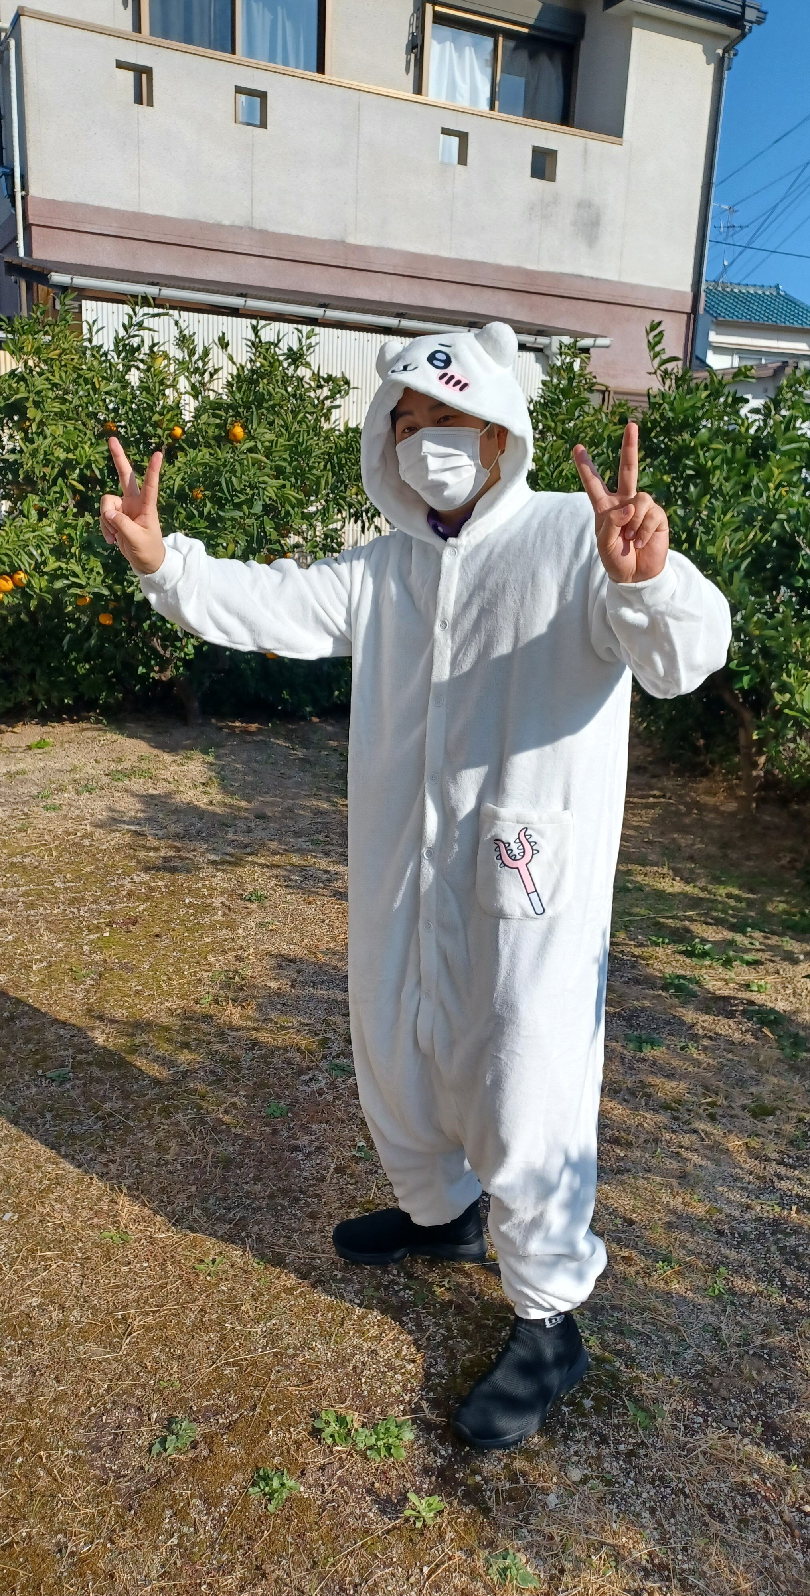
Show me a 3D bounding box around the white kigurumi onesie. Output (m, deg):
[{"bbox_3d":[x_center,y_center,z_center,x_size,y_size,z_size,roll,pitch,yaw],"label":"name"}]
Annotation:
[{"bbox_3d":[0.074,0.113,1.837,0.790,1.630,0.570,13,19,32],"label":"white kigurumi onesie"}]

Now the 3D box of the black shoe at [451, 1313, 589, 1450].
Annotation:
[{"bbox_3d":[0.204,0.958,1.953,0.113,0.155,0.298,17,21,41],"label":"black shoe"}]

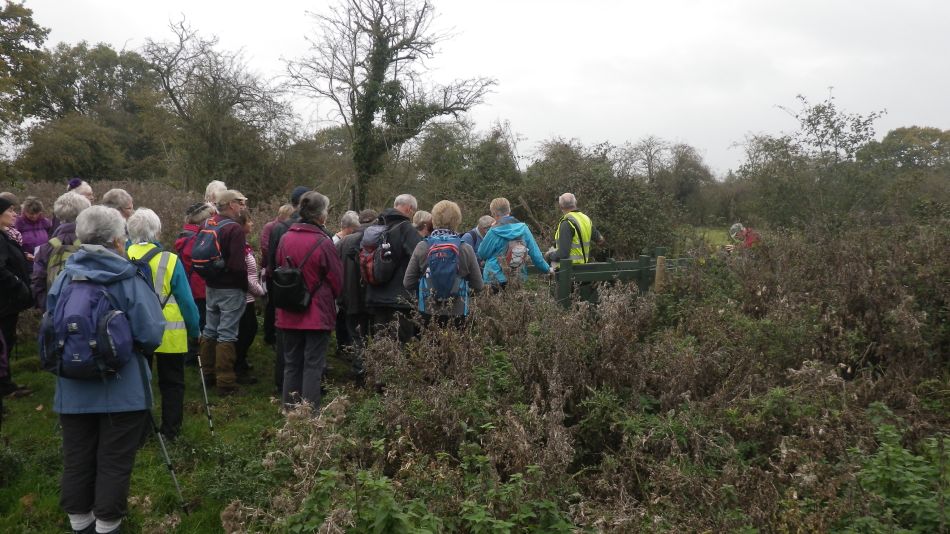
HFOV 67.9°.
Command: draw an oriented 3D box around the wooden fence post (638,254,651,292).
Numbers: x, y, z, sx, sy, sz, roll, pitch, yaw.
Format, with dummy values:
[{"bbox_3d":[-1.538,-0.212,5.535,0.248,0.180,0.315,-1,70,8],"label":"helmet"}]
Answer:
[{"bbox_3d":[1.947,0.391,8.149,0.120,1.050,0.120,-1,6,-14],"label":"wooden fence post"}]

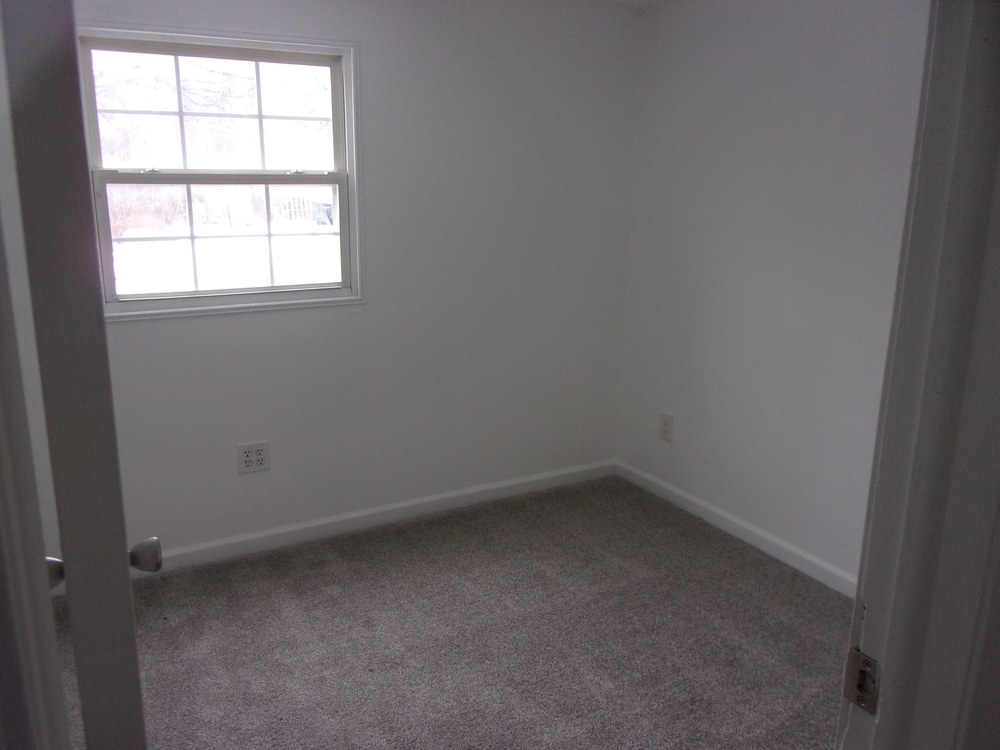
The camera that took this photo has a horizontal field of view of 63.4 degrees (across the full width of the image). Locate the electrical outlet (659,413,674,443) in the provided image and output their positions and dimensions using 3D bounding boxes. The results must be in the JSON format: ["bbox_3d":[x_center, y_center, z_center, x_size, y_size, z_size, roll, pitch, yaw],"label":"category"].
[{"bbox_3d":[0.731,0.233,3.544,0.010,0.116,0.072,-7,16,-29],"label":"electrical outlet"}]

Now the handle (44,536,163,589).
[{"bbox_3d":[-0.527,0.251,1.074,0.155,0.056,0.056,-7,16,-29],"label":"handle"}]

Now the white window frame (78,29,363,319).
[{"bbox_3d":[-0.923,-0.683,2.790,0.890,0.905,0.090,-7,16,-29],"label":"white window frame"}]

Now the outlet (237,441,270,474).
[{"bbox_3d":[-0.915,0.308,3.009,0.115,0.115,0.010,-7,16,-29],"label":"outlet"}]

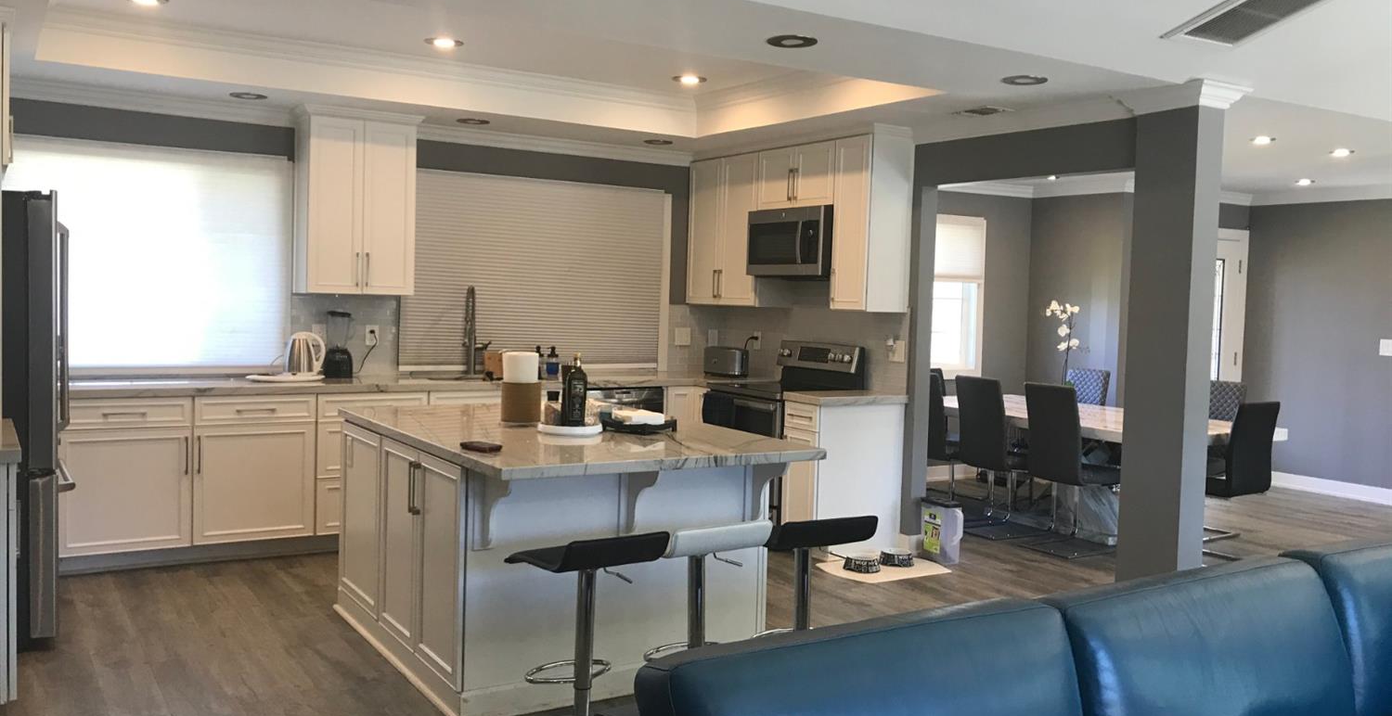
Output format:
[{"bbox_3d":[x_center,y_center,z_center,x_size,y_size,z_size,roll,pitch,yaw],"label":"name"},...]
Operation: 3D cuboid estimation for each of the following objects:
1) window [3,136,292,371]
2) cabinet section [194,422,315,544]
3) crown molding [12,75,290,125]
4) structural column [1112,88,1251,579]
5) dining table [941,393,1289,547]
[{"bbox_3d":[-2.983,-0.532,6.056,1.564,1.223,0.079,0,4,-32],"label":"window"},{"bbox_3d":[-2.418,0.640,6.060,0.602,0.597,0.502,0,4,-33],"label":"cabinet section"},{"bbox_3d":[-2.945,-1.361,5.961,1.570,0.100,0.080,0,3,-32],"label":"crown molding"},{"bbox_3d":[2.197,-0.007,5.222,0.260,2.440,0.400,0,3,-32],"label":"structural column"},{"bbox_3d":[2.476,0.740,7.555,1.250,0.755,2.380,0,4,-32],"label":"dining table"}]

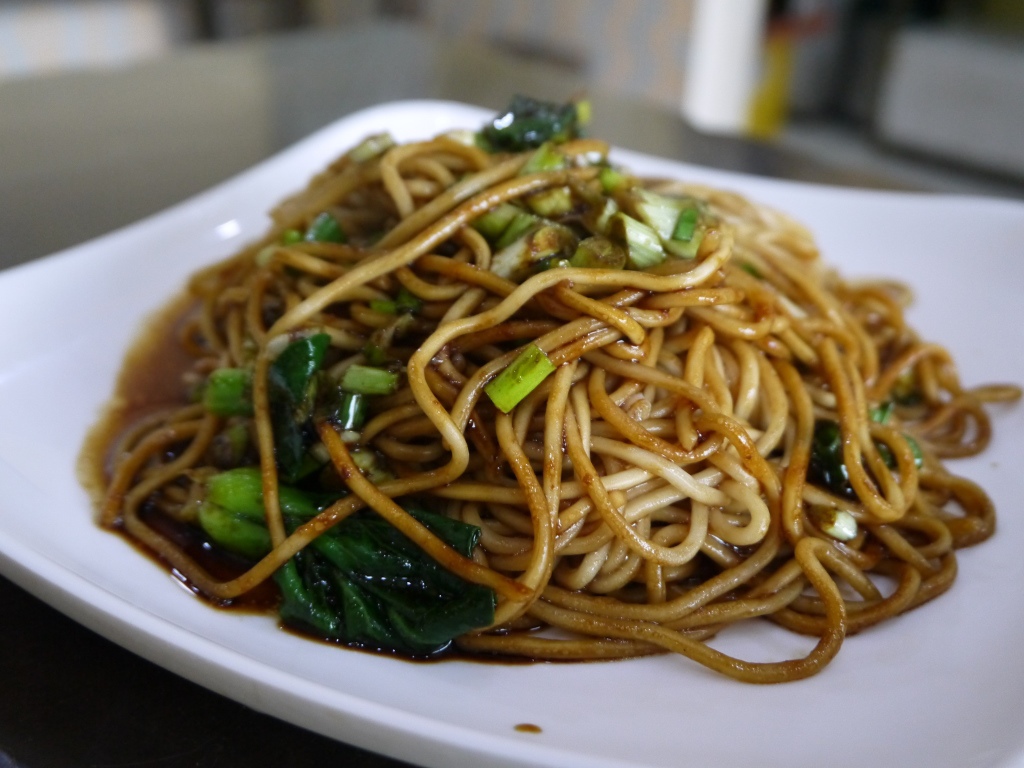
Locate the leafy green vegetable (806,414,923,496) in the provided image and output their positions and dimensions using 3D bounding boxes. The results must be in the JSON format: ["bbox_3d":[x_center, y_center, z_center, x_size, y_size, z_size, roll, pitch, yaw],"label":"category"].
[{"bbox_3d":[0.092,0.019,0.278,0.027,0.015,0.018,14,35,0],"label":"leafy green vegetable"}]

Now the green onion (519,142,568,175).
[{"bbox_3d":[0.009,-0.061,0.290,0.013,0.007,0.007,0,28,0],"label":"green onion"}]

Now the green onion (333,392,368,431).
[{"bbox_3d":[-0.043,0.007,0.286,0.006,0.006,0.011,9,66,5],"label":"green onion"}]

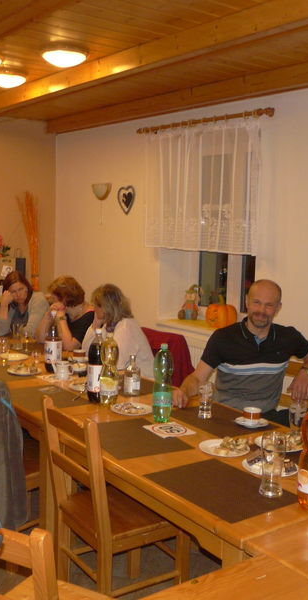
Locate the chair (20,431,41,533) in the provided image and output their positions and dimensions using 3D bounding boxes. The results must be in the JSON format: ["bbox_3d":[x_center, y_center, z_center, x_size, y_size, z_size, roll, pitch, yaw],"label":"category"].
[{"bbox_3d":[-0.663,0.770,3.191,0.400,0.925,0.495,7,9,40],"label":"chair"}]

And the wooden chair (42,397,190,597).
[{"bbox_3d":[-0.158,0.848,2.662,0.495,0.925,0.400,-3,8,-35],"label":"wooden chair"}]

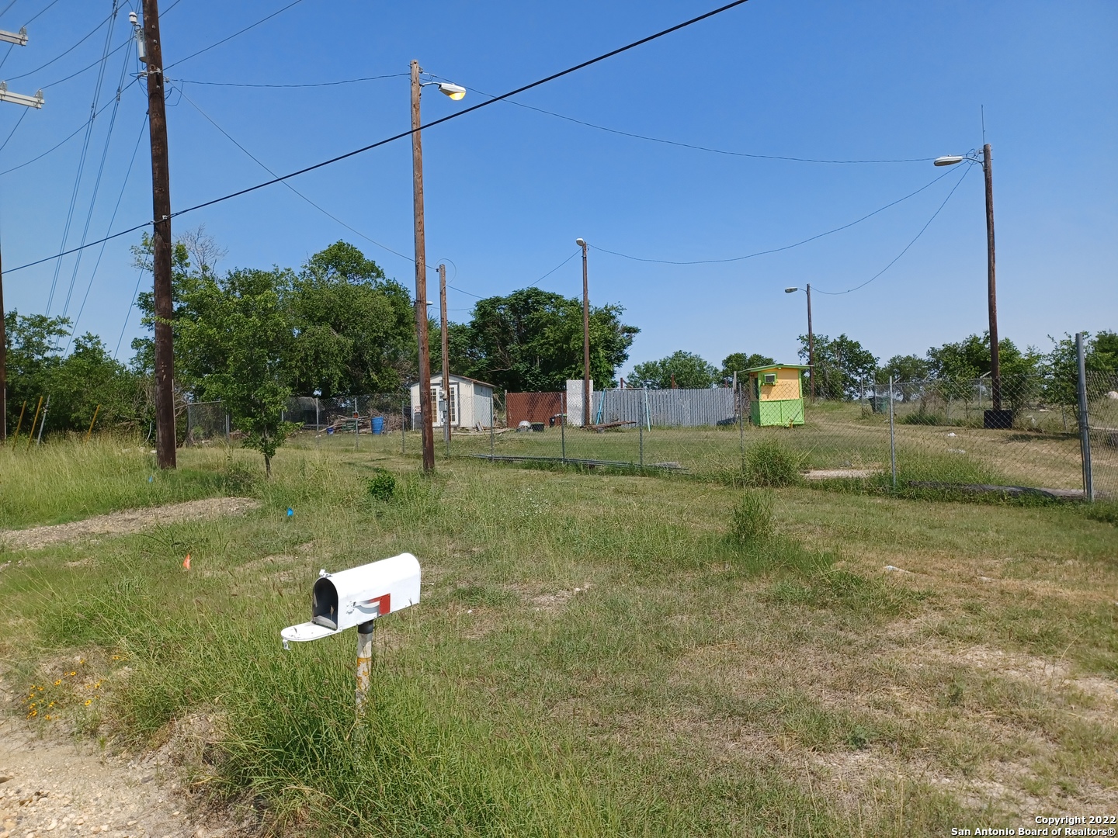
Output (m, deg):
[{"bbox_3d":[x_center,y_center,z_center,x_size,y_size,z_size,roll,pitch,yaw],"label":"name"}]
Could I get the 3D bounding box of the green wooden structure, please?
[{"bbox_3d":[9.528,-0.993,35.300,2.550,2.620,2.200,-2,-1,3],"label":"green wooden structure"}]

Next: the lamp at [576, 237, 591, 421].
[{"bbox_3d":[1.159,-4.320,39.976,0.330,9.380,1.410,-2,-1,13],"label":"lamp"}]

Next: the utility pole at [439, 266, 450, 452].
[{"bbox_3d":[-4.214,-2.474,30.040,0.280,6.610,0.280,-2,-1,30],"label":"utility pole"}]

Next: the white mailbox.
[{"bbox_3d":[-0.902,0.759,3.514,0.180,0.230,0.683,5,5,34],"label":"white mailbox"}]

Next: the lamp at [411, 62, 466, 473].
[{"bbox_3d":[-2.802,-3.730,19.965,1.450,10.050,0.330,-1,-1,-30],"label":"lamp"}]

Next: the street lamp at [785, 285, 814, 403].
[{"bbox_3d":[14.712,-4.545,49.106,1.470,7.170,0.330,-2,-1,6],"label":"street lamp"}]

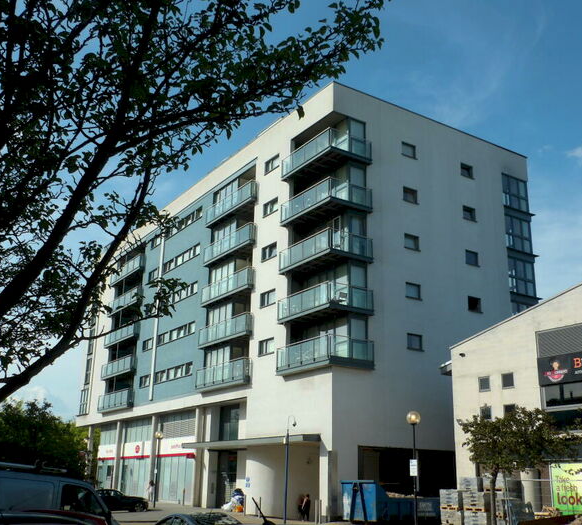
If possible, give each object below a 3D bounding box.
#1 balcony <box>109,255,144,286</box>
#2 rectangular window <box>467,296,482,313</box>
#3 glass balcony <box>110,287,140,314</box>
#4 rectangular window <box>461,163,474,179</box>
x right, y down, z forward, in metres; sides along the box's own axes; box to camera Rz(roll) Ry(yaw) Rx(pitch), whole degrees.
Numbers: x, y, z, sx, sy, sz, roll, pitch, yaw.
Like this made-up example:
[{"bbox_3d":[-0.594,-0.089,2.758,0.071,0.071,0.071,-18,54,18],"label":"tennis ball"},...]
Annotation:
[{"bbox_3d":[-14.908,0.791,62.505,0.464,1.349,7.482,12,-20,-31],"label":"balcony"},{"bbox_3d":[10.975,2.528,41.147,1.062,0.831,0.150,12,-20,-31],"label":"rectangular window"},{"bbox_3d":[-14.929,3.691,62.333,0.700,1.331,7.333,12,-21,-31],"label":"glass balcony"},{"bbox_3d":[11.164,-5.776,43.736,1.062,0.831,0.150,12,-20,-31],"label":"rectangular window"}]

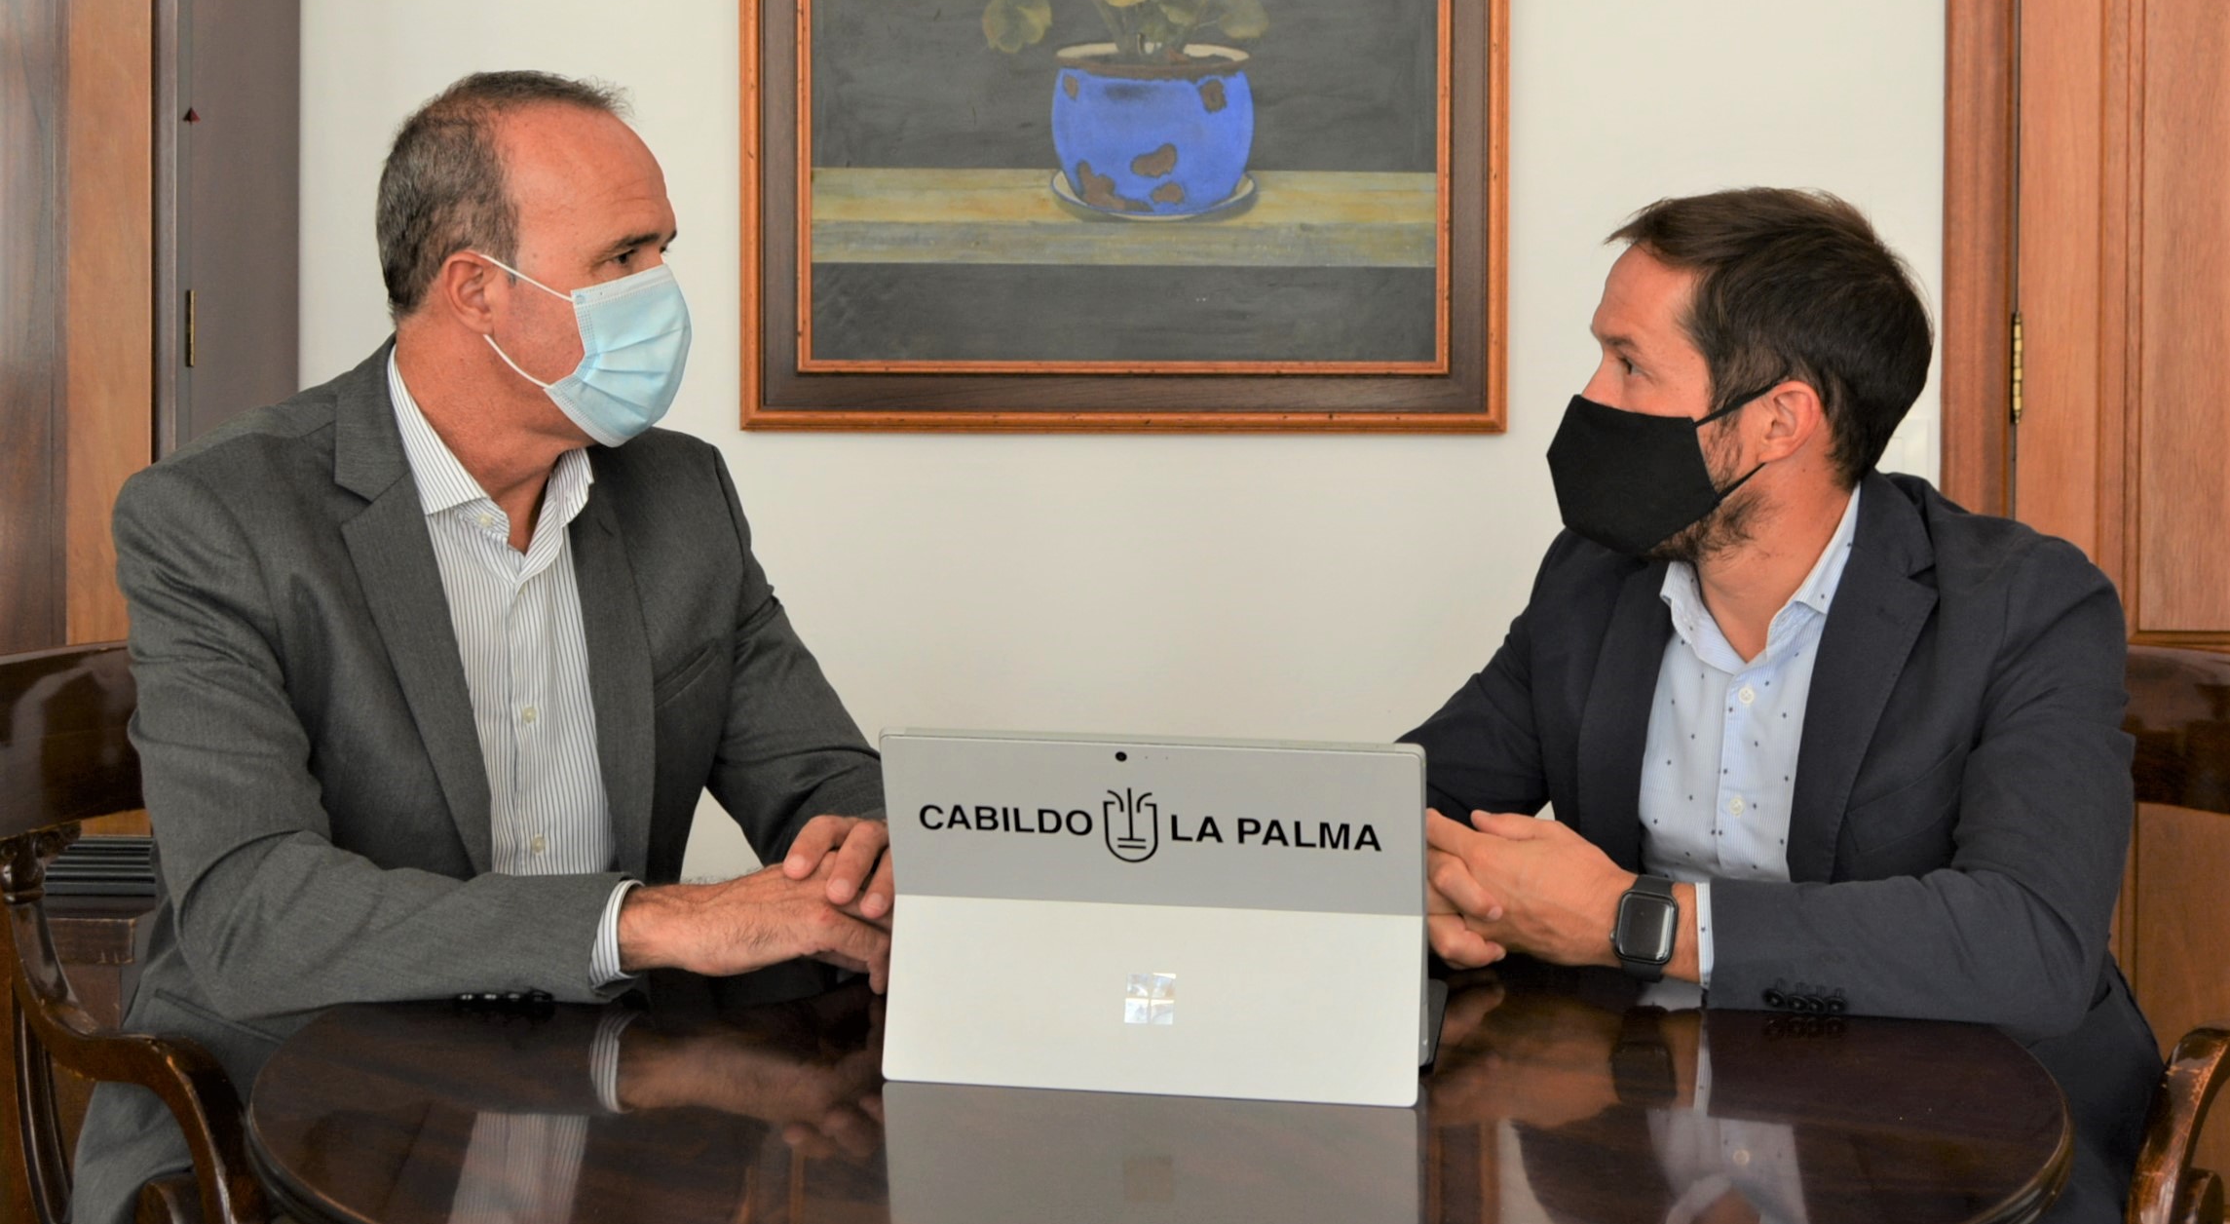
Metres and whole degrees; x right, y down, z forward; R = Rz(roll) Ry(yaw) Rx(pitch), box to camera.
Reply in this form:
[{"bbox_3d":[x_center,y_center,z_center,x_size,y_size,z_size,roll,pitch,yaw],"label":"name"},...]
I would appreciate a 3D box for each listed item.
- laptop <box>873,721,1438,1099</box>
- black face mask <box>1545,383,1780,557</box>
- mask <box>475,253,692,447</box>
[{"bbox_3d":[0.039,0.136,1.055,0.250,0.165,0.255,1,2,12],"label":"laptop"},{"bbox_3d":[0.350,-0.093,1.330,0.135,0.115,0.145,0,2,6],"label":"black face mask"},{"bbox_3d":[-0.347,-0.176,1.385,0.130,0.125,0.145,1,2,11],"label":"mask"}]

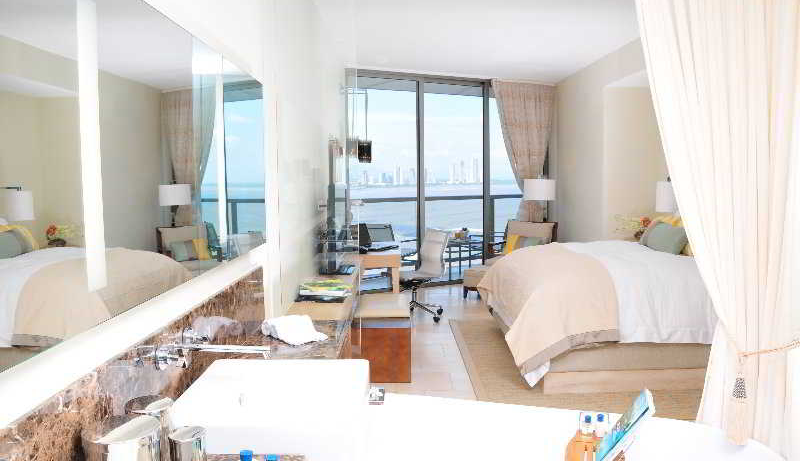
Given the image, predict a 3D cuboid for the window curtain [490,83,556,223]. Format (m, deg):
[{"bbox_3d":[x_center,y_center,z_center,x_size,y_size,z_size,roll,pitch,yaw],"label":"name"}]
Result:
[{"bbox_3d":[1.690,-0.657,8.087,1.100,2.600,0.200,-4,6,-31],"label":"window curtain"}]

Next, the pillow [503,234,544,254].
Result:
[{"bbox_3d":[1.570,0.180,7.718,0.500,0.320,0.150,0,-10,12],"label":"pillow"}]

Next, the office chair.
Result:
[{"bbox_3d":[0.184,0.408,5.976,0.620,0.890,0.600,-3,5,-24],"label":"office chair"}]

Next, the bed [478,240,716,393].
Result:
[{"bbox_3d":[1.961,0.533,4.937,2.150,0.770,2.150,-1,5,0],"label":"bed"}]

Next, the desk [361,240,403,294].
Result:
[{"bbox_3d":[-0.276,0.522,5.666,0.650,0.740,1.200,-1,5,0],"label":"desk"}]

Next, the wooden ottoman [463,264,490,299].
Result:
[{"bbox_3d":[1.012,0.570,7.121,0.550,0.360,0.500,-1,5,0],"label":"wooden ottoman"}]

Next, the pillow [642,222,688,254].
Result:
[{"bbox_3d":[2.225,0.067,5.066,0.150,0.280,0.600,24,5,-2],"label":"pillow"}]

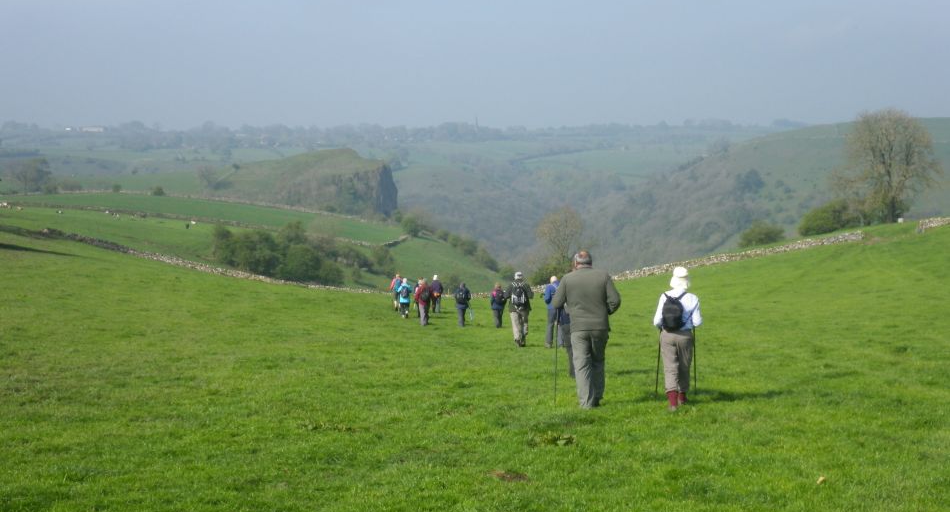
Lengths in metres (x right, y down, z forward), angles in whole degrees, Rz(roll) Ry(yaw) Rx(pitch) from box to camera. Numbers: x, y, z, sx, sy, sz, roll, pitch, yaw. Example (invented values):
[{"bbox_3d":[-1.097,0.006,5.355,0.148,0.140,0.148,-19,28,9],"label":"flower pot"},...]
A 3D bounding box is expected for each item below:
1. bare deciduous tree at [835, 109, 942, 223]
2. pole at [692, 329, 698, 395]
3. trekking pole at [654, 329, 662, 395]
[{"bbox_3d":[50.018,-10.830,155.000,12.790,13.820,12.000,0,6,0],"label":"bare deciduous tree"},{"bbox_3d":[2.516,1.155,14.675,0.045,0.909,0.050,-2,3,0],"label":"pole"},{"bbox_3d":[2.103,1.163,14.675,0.045,0.927,0.050,4,3,0],"label":"trekking pole"}]

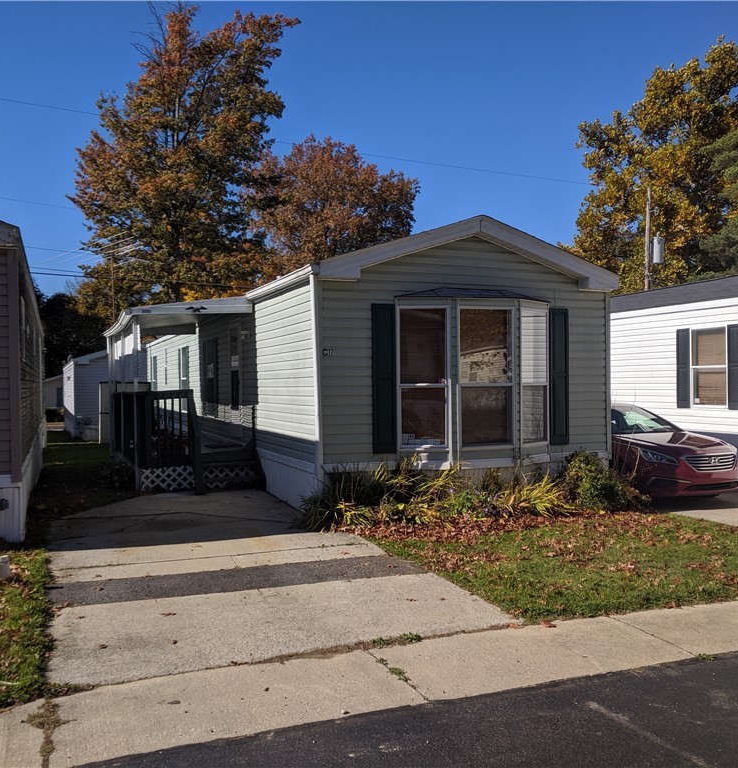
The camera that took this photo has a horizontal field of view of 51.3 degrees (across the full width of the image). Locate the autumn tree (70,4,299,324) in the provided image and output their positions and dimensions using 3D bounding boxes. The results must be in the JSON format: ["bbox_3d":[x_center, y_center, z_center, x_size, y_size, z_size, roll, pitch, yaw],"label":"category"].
[{"bbox_3d":[-6.600,-5.800,27.500,8.200,15.600,8.000,-1,0,-23],"label":"autumn tree"}]

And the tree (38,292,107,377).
[{"bbox_3d":[-22.500,-2.200,59.000,6.500,9.400,6.500,-1,0,-23],"label":"tree"}]

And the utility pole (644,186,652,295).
[{"bbox_3d":[12.450,-3.500,34.500,0.280,10.700,0.280,1,0,-23],"label":"utility pole"}]

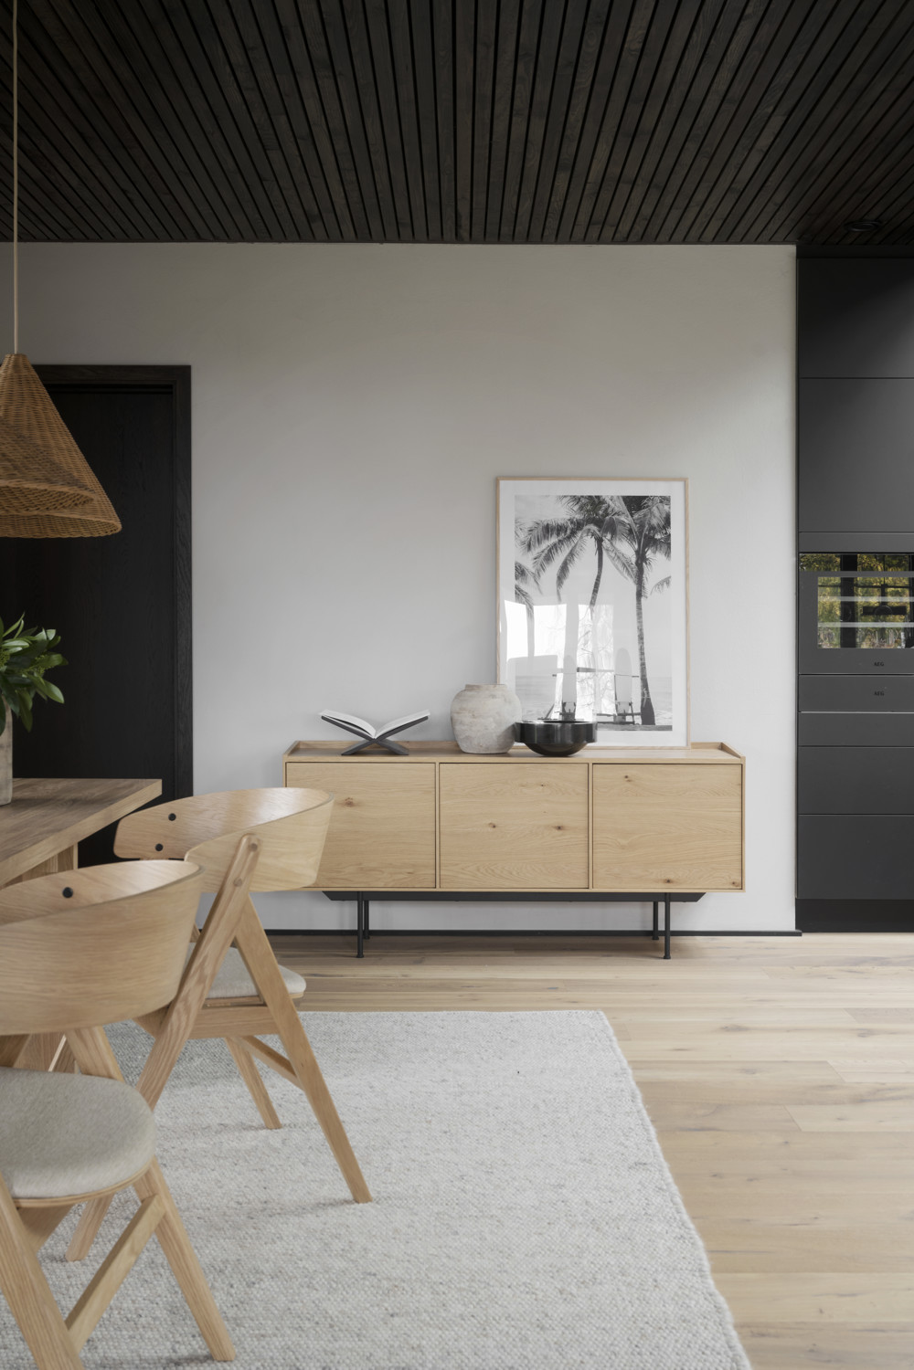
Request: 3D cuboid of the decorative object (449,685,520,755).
[{"bbox_3d":[0.106,0.121,5.083,0.256,0.248,0.256,0,1,0],"label":"decorative object"}]

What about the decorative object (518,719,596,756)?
[{"bbox_3d":[0.351,0.188,4.984,0.290,0.119,0.278,0,1,0],"label":"decorative object"}]

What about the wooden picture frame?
[{"bbox_3d":[0.511,-0.266,5.277,0.720,1.020,0.025,0,-2,0],"label":"wooden picture frame"}]

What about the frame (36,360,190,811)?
[{"bbox_3d":[-1.497,-0.130,5.357,1.000,2.153,0.100,0,1,0],"label":"frame"}]

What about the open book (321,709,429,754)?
[{"bbox_3d":[-0.287,0.171,5.025,0.381,0.151,0.240,0,1,0],"label":"open book"}]

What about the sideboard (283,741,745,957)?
[{"bbox_3d":[0.199,0.586,5.082,1.600,0.736,0.411,0,1,0],"label":"sideboard"}]

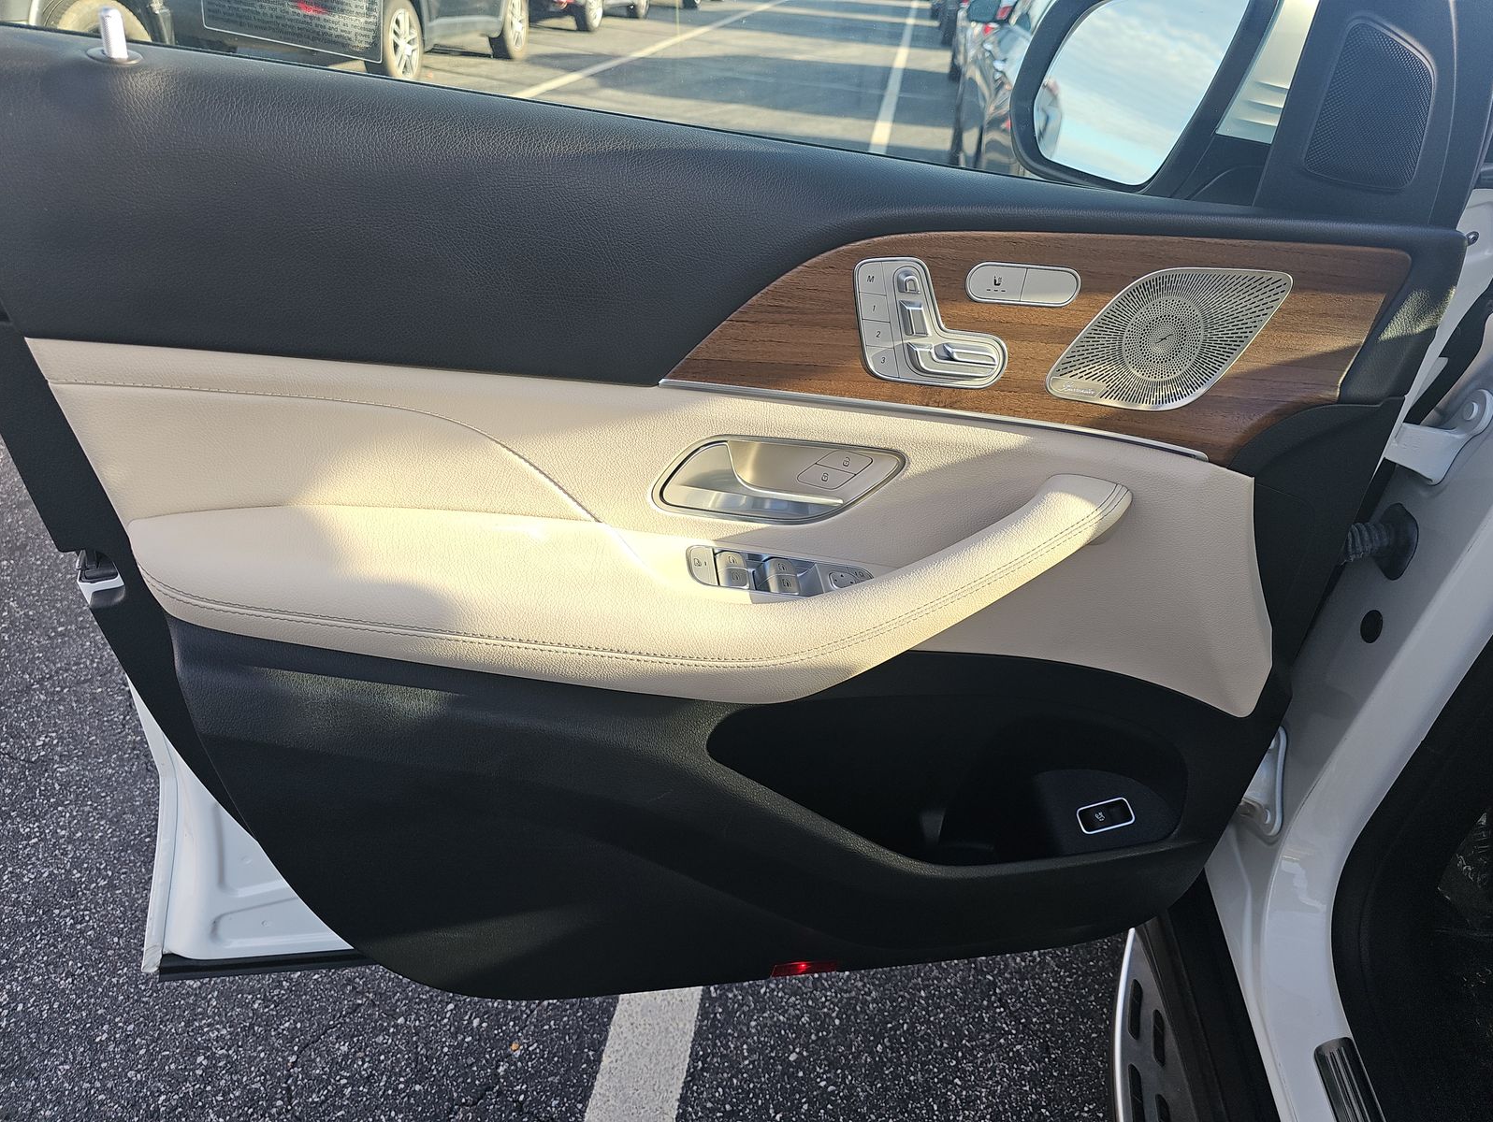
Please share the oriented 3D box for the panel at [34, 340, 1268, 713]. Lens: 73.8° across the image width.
[{"bbox_3d":[0.024,0.025,0.692,0.910,0.270,0.125,2,33,-13],"label":"panel"}]

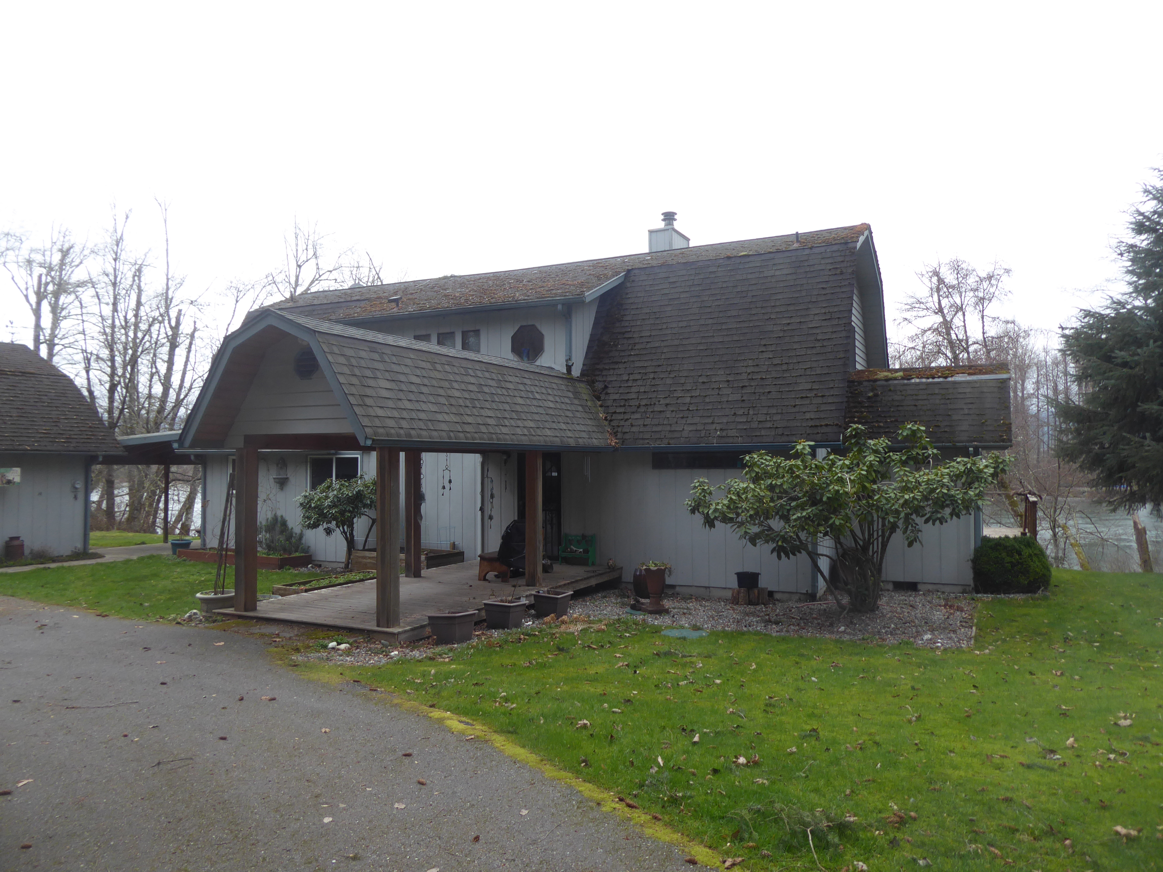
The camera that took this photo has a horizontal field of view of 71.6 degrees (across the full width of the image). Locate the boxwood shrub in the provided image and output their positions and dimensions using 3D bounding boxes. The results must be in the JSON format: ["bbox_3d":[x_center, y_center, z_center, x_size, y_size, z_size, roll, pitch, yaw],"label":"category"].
[{"bbox_3d":[7.671,2.288,14.378,1.250,1.009,1.220,-1,-2,28],"label":"boxwood shrub"}]

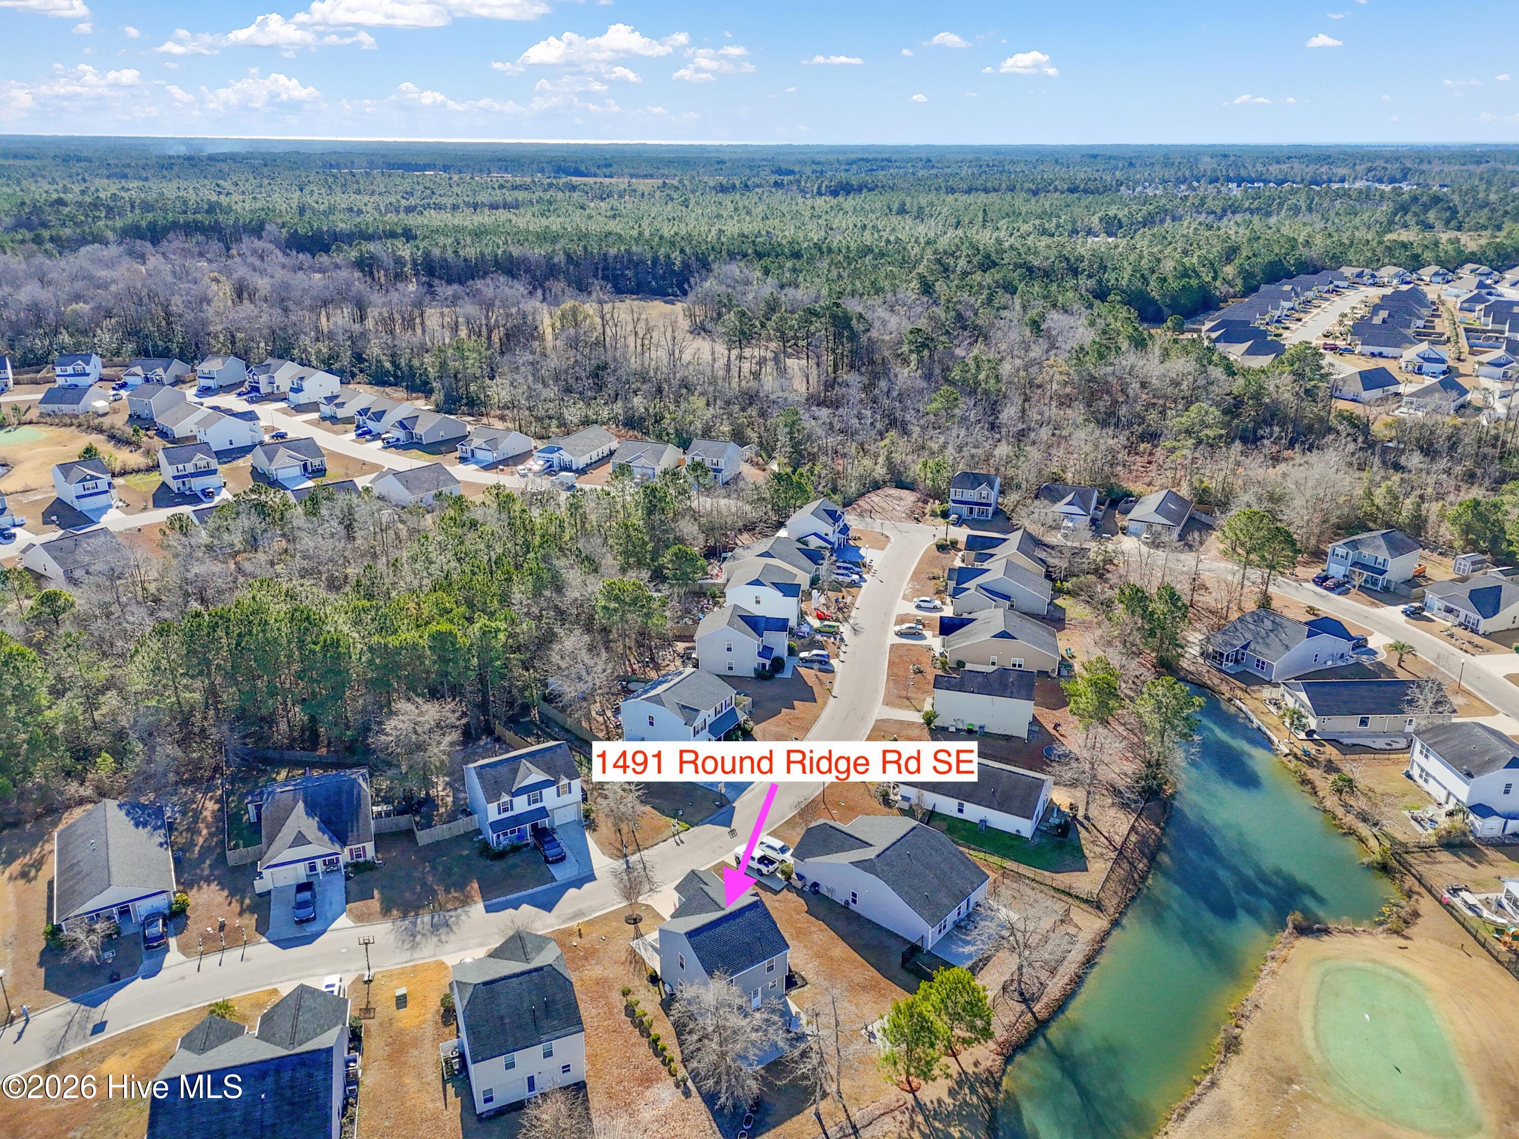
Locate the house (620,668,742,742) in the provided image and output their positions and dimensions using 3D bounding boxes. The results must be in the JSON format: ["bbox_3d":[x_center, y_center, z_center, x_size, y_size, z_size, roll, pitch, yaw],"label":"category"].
[{"bbox_3d":[-9.490,18.050,134.140,12.400,7.800,10.250,13,26,29],"label":"house"}]

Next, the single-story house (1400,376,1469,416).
[{"bbox_3d":[205.291,-52.870,318.940,12.200,6.500,21.000,20,29,40],"label":"single-story house"}]

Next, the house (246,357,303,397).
[{"bbox_3d":[-148.826,-59.935,324.788,9.000,8.500,13.300,13,25,28],"label":"house"}]

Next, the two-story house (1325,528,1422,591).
[{"bbox_3d":[108.820,-2.520,186.540,12.700,7.840,9.350,-13,26,-30],"label":"two-story house"}]

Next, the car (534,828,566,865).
[{"bbox_3d":[-23.163,30.174,115.995,1.950,1.750,4.850,-12,25,-27],"label":"car"}]

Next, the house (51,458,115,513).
[{"bbox_3d":[-144.113,-18.760,225.381,14.300,8.000,8.400,21,30,41],"label":"house"}]

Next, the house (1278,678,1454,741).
[{"bbox_3d":[81.870,16.970,141.860,18.980,5.530,9.360,-1,22,-3],"label":"house"}]

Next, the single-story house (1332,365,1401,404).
[{"bbox_3d":[186.196,-57.358,324.579,20.300,6.800,12.300,-14,26,-31],"label":"single-story house"}]

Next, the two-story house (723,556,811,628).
[{"bbox_3d":[1.347,3.705,175.815,12.400,7.900,9.300,5,23,11],"label":"two-story house"}]

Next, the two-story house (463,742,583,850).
[{"bbox_3d":[-26.780,24.860,120.460,10.600,7.840,10.090,-12,25,-27],"label":"two-story house"}]

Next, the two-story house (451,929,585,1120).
[{"bbox_3d":[-21.189,37.996,91.473,9.400,8.100,12.700,-8,24,-21],"label":"two-story house"}]

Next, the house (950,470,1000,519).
[{"bbox_3d":[44.580,-15.980,217.780,8.620,8.070,10.960,8,23,17],"label":"house"}]

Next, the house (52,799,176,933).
[{"bbox_3d":[-67.300,30.470,109.810,10.290,5.100,16.570,-13,26,-29],"label":"house"}]

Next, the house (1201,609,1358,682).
[{"bbox_3d":[80.331,10.766,163.432,21.517,6.119,11.351,-11,25,-25],"label":"house"}]

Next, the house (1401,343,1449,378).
[{"bbox_3d":[230.770,-73.530,364.530,13.580,6.600,18.750,13,25,27],"label":"house"}]

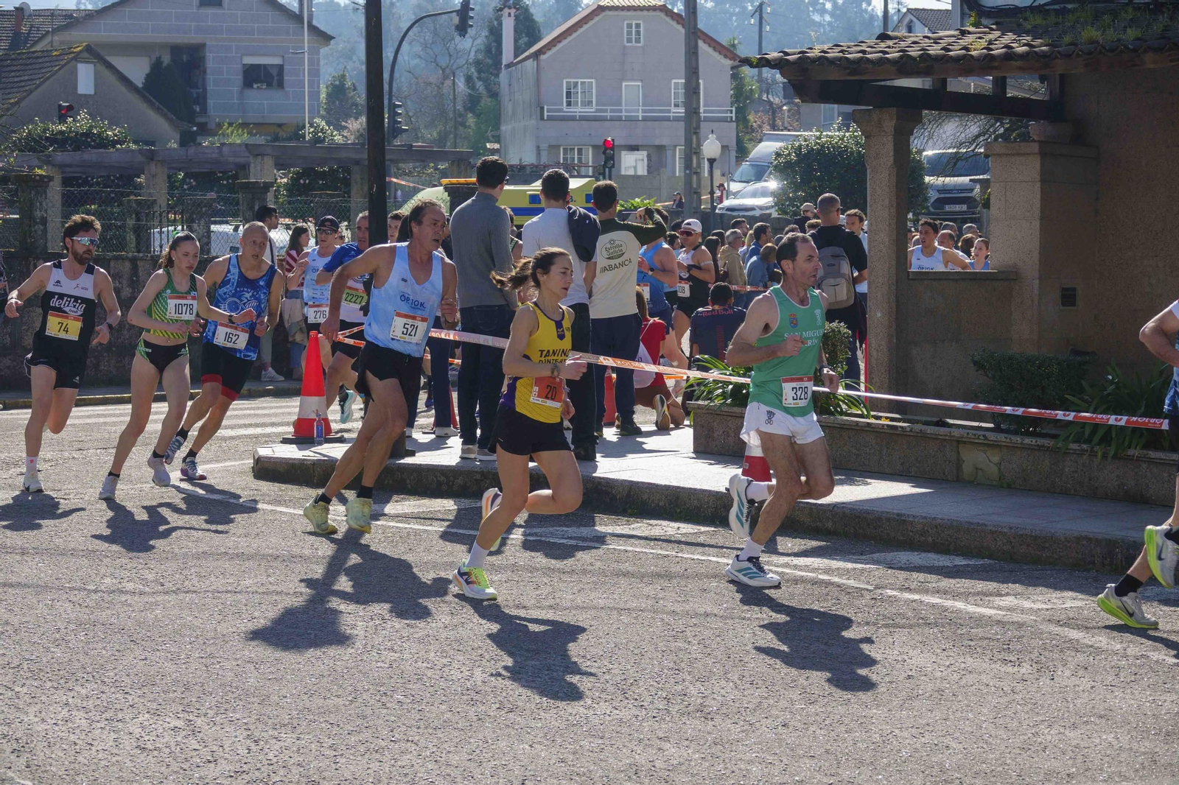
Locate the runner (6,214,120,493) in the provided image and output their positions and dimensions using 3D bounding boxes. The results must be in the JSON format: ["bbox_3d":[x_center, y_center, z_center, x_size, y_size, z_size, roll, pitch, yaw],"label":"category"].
[{"bbox_3d":[-3.243,-0.250,17.750,0.670,1.710,0.620,-2,4,-20],"label":"runner"}]

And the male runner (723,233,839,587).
[{"bbox_3d":[0.907,0.074,13.600,0.600,1.670,0.500,3,5,40],"label":"male runner"}]

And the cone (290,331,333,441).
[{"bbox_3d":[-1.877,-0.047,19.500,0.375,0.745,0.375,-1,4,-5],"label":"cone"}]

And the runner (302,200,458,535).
[{"bbox_3d":[-1.095,-0.132,15.050,0.620,1.740,0.700,-3,5,-36],"label":"runner"}]

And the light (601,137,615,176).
[{"bbox_3d":[0.473,-6.077,74.000,0.300,0.970,0.380,1,4,20],"label":"light"}]

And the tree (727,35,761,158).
[{"bbox_3d":[6.325,-12.334,121.000,2.000,5.500,2.000,0,4,0],"label":"tree"}]

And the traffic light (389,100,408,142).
[{"bbox_3d":[-5.241,-7.447,79.000,0.450,1.100,0.320,0,4,0],"label":"traffic light"}]

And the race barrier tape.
[{"bbox_3d":[1.075,-0.105,17.400,5.250,0.430,0.090,3,5,35],"label":"race barrier tape"}]

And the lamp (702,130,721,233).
[{"bbox_3d":[2.732,-4.243,64.000,0.410,3.150,0.410,0,4,0],"label":"lamp"}]

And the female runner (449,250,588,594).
[{"bbox_3d":[-0.310,0.142,12.850,0.690,1.570,0.470,3,5,36],"label":"female runner"}]

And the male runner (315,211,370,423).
[{"bbox_3d":[-1.724,-0.492,21.100,0.620,1.660,0.720,0,4,3],"label":"male runner"}]

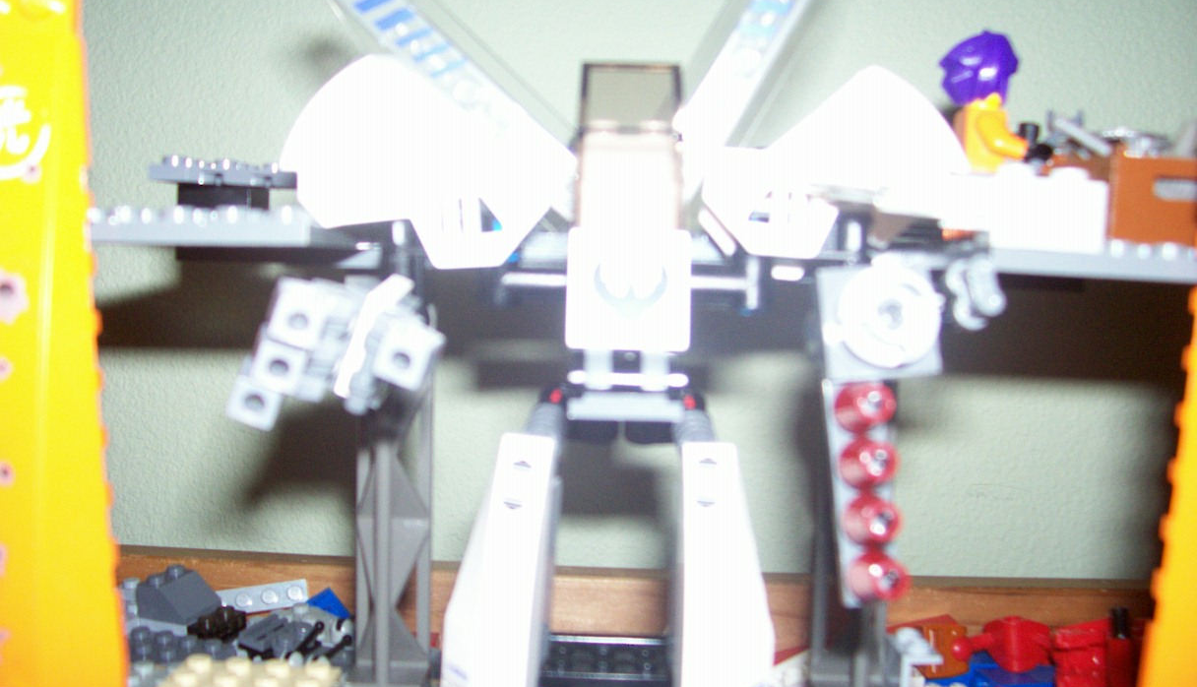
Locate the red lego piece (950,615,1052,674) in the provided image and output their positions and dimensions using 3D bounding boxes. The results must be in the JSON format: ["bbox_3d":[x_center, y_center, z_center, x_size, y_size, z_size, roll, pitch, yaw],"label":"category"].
[{"bbox_3d":[0.098,0.074,0.288,0.024,0.013,0.014,2,3,10],"label":"red lego piece"}]

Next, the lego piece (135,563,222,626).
[{"bbox_3d":[-0.118,0.070,0.332,0.016,0.011,0.016,2,7,21],"label":"lego piece"}]

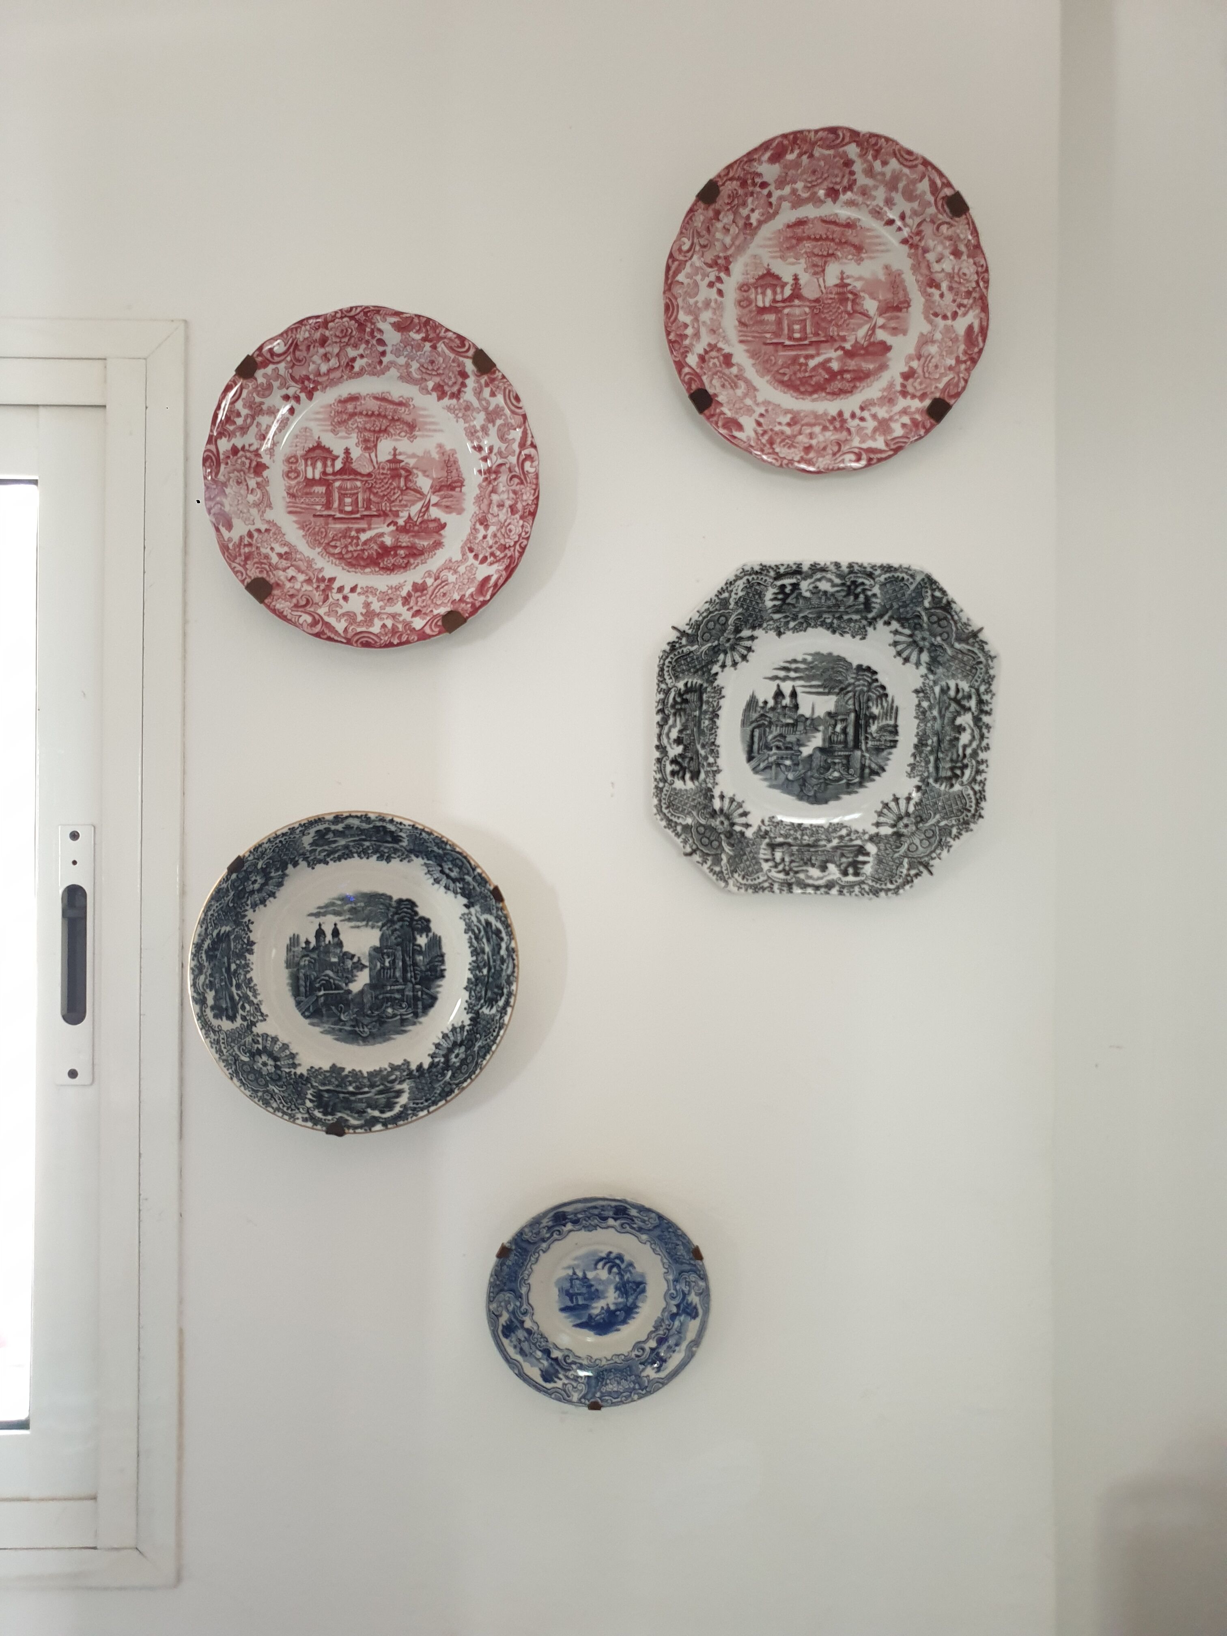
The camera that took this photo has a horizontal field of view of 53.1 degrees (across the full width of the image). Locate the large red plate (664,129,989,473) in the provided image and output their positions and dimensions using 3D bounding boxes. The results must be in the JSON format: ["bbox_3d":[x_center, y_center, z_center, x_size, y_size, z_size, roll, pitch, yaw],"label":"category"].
[{"bbox_3d":[0.159,-0.385,0.927,0.250,0.252,0.028,0,8,-1],"label":"large red plate"}]

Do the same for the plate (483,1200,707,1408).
[{"bbox_3d":[-0.011,0.360,0.925,0.167,0.167,0.022,0,7,-1],"label":"plate"}]

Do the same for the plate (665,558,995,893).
[{"bbox_3d":[0.155,-0.067,0.918,0.251,0.250,0.030,0,7,-1],"label":"plate"}]

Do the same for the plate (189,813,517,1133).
[{"bbox_3d":[-0.188,0.110,0.912,0.239,0.239,0.042,0,7,-1],"label":"plate"}]

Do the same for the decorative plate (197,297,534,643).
[{"bbox_3d":[-0.178,-0.252,0.917,0.250,0.250,0.028,0,6,-1],"label":"decorative plate"}]

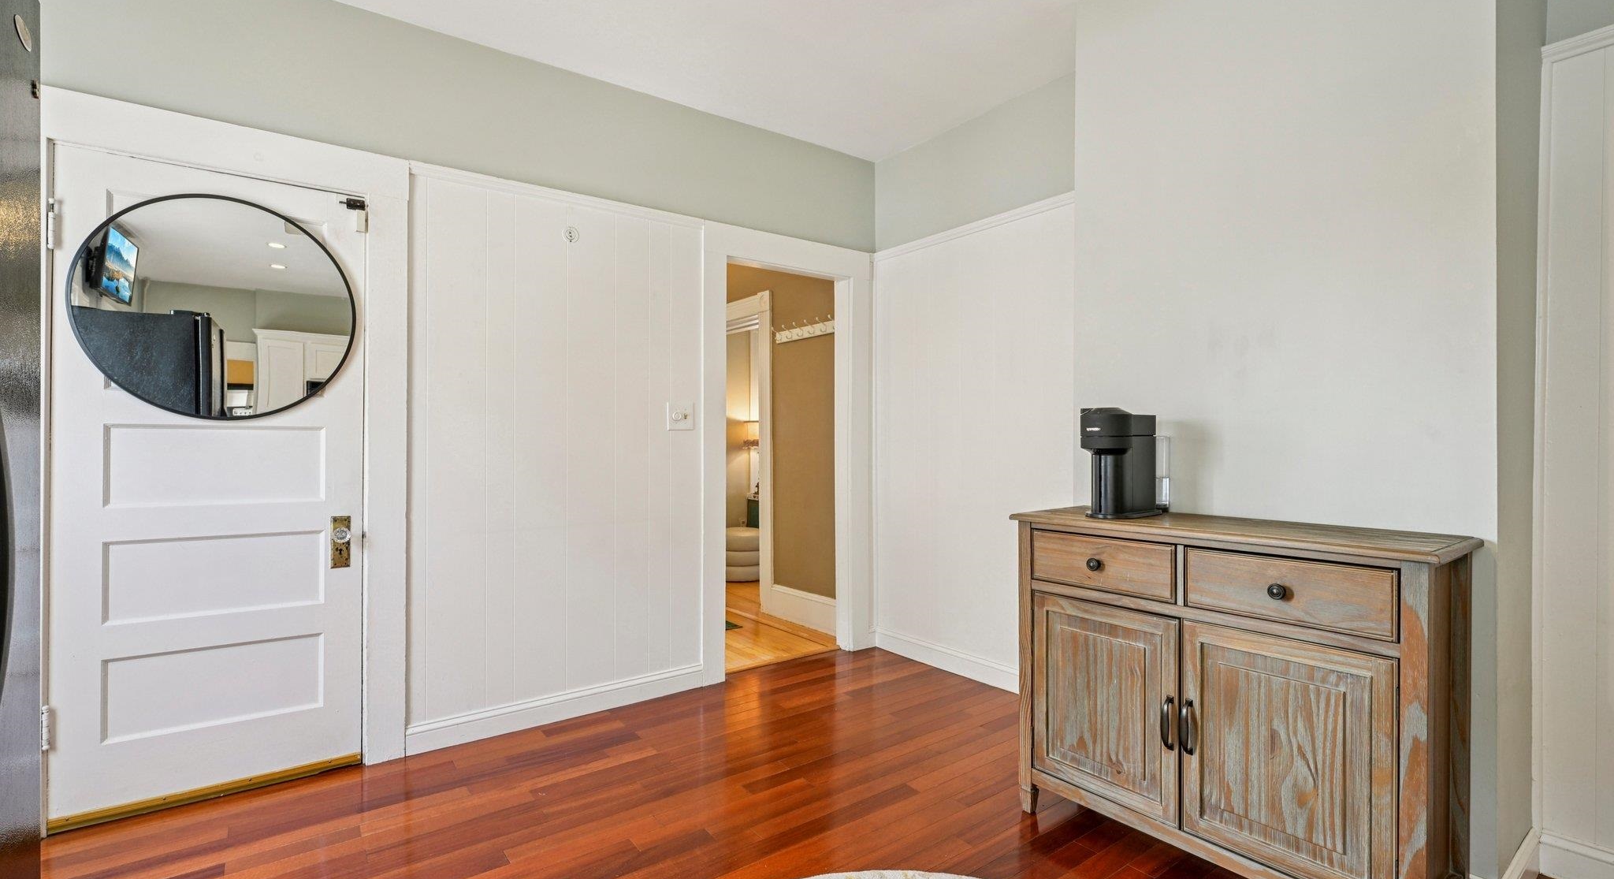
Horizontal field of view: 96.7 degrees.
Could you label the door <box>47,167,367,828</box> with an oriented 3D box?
[{"bbox_3d":[-1.874,0.141,2.296,0.783,1.983,0.100,0,0,-37],"label":"door"}]

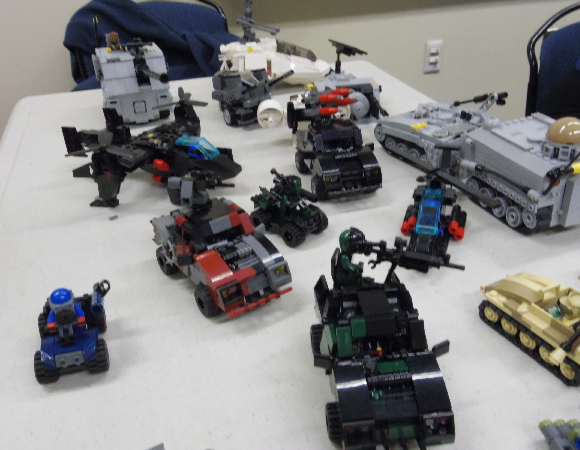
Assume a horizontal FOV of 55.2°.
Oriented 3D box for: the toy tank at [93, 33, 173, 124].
[{"bbox_3d":[-0.206,-0.195,0.724,0.090,0.095,0.112,-10,32,-13],"label":"toy tank"}]

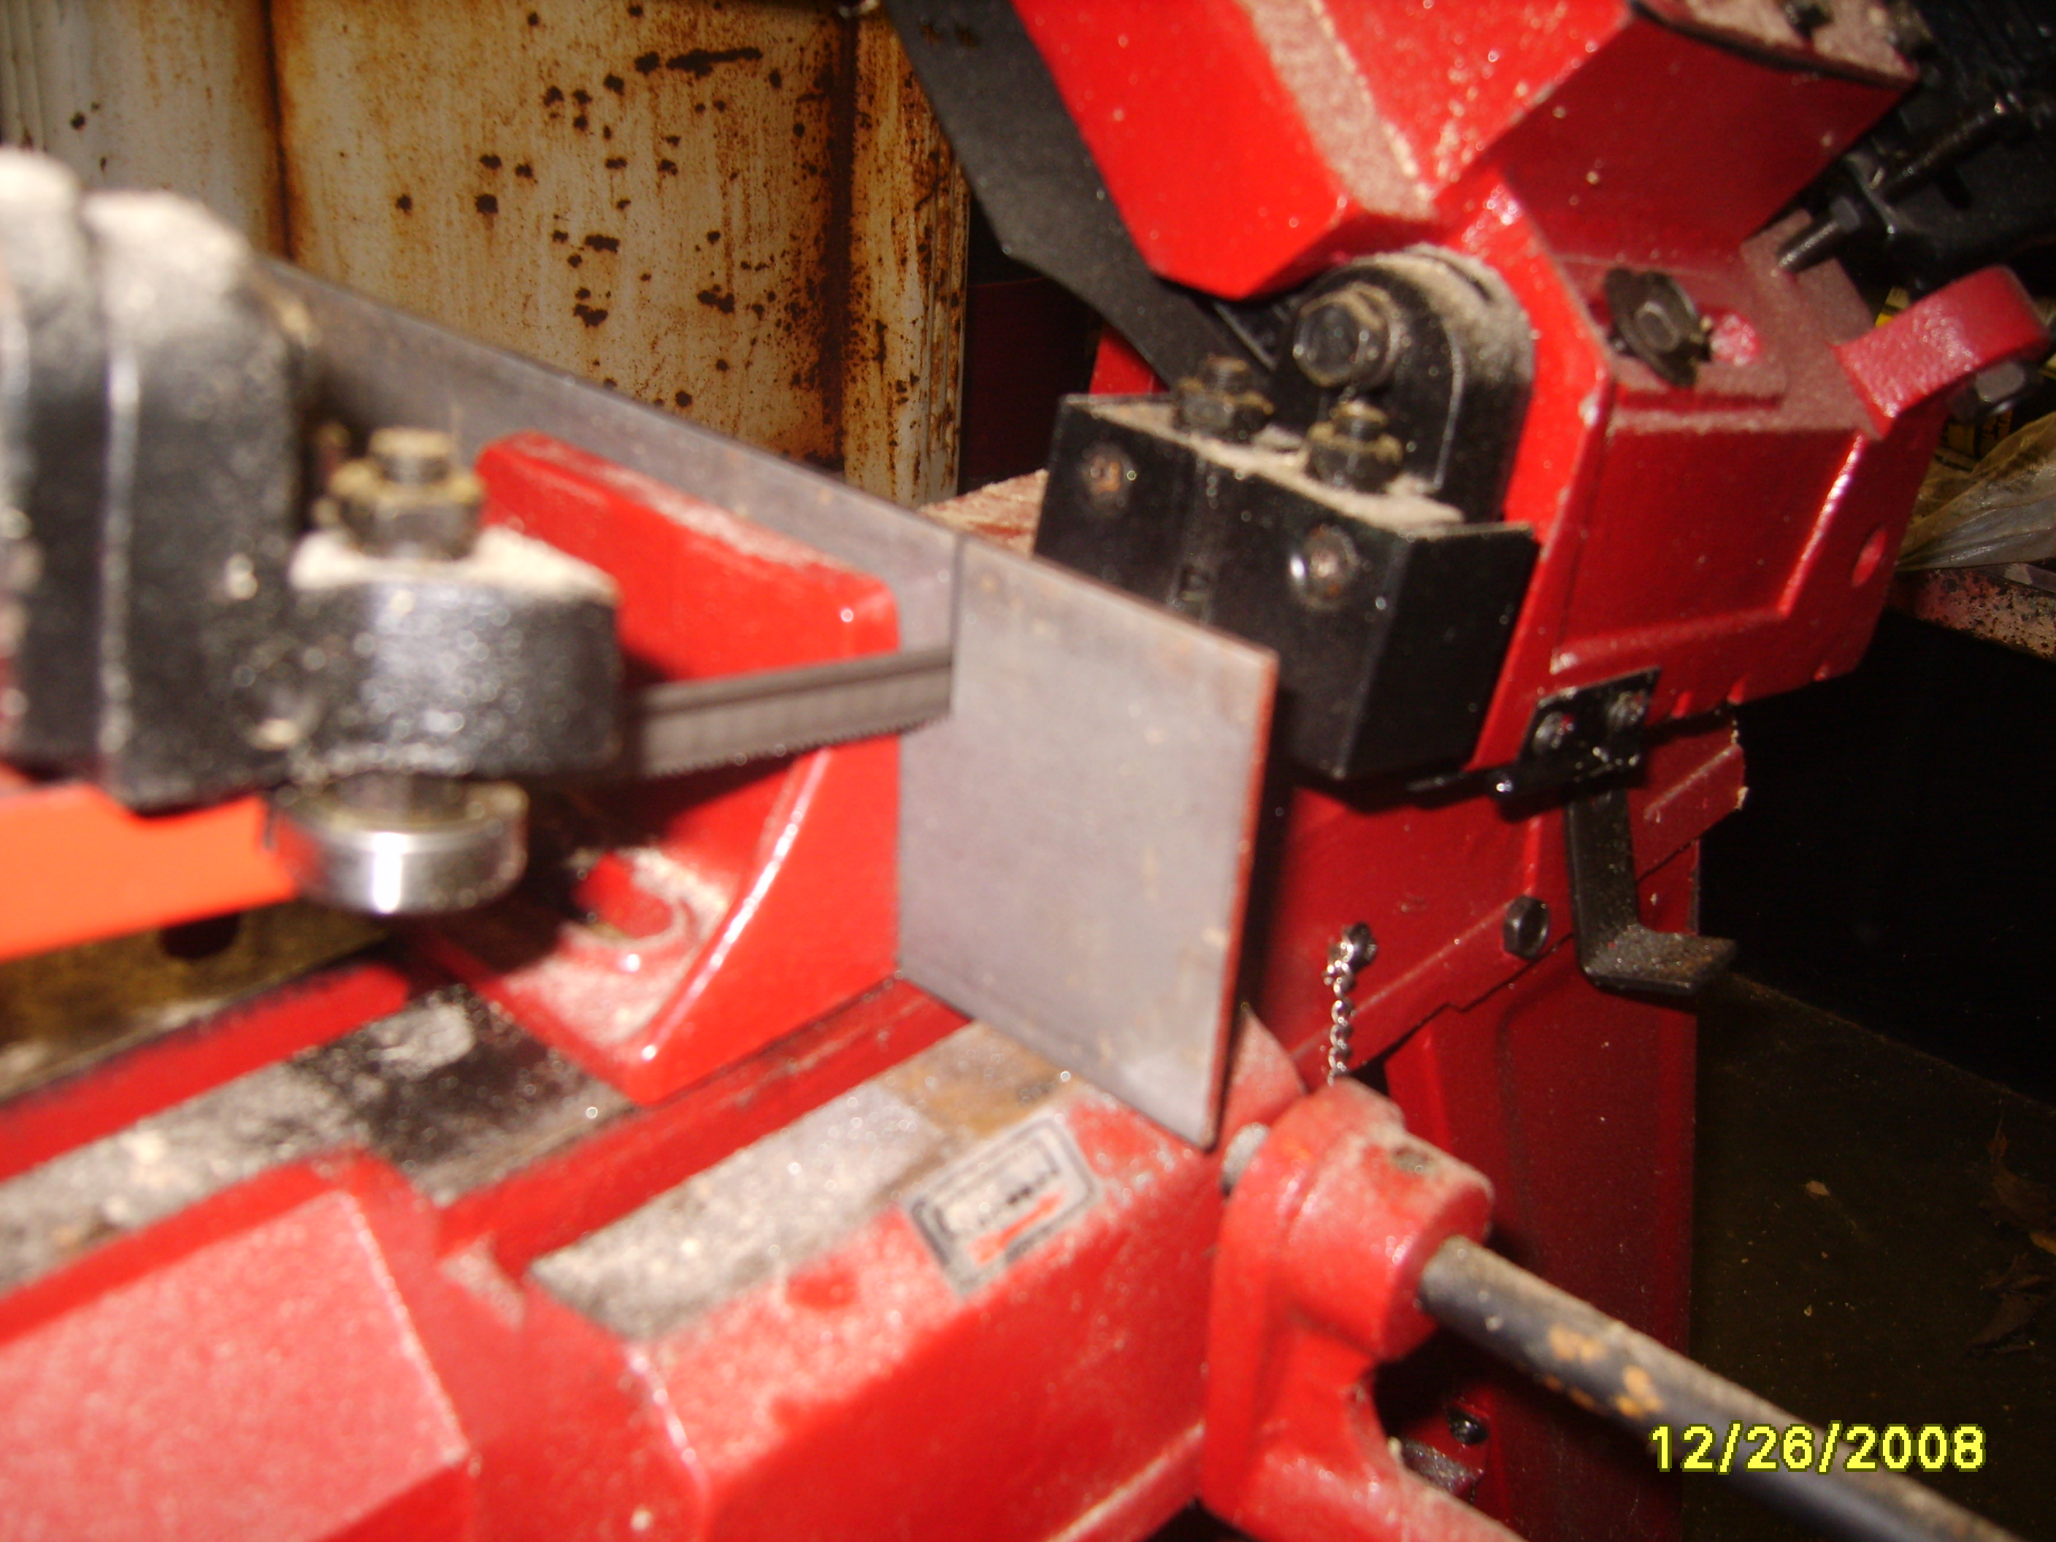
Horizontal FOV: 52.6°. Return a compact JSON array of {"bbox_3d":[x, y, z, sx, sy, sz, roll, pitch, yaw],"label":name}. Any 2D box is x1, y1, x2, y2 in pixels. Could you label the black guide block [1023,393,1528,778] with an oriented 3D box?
[{"bbox_3d":[0.040,-0.032,0.348,0.034,0.039,0.074,-9,29,-43],"label":"black guide block"}]

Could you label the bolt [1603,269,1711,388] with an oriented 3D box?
[{"bbox_3d":[0.105,-0.074,0.344,0.021,0.008,0.021,-12,73,-47],"label":"bolt"}]

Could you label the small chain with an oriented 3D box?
[{"bbox_3d":[0.056,0.041,0.364,0.007,0.032,0.007,25,35,37],"label":"small chain"}]

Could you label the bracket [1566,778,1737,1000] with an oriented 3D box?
[{"bbox_3d":[0.124,0.021,0.416,0.024,0.040,0.021,5,21,45],"label":"bracket"}]

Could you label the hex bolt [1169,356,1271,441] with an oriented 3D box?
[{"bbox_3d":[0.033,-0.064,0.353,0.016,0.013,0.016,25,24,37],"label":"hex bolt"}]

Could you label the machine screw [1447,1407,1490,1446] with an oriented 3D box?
[{"bbox_3d":[0.093,0.138,0.438,0.009,0.009,0.005,25,35,37],"label":"machine screw"}]

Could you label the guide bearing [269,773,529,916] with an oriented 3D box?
[{"bbox_3d":[-0.068,0.007,0.226,0.026,0.009,0.026,25,24,37],"label":"guide bearing"}]

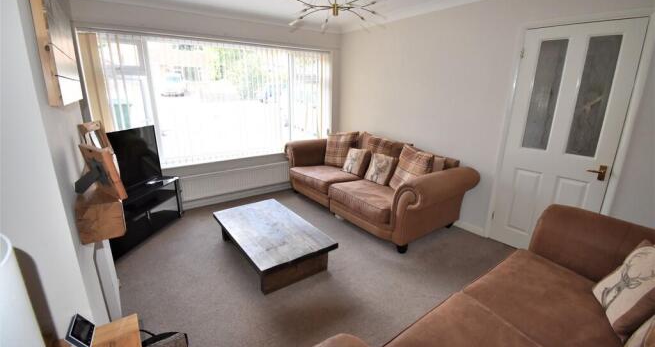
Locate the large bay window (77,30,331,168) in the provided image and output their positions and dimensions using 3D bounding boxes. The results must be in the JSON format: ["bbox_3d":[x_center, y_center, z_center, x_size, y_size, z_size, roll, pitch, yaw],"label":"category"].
[{"bbox_3d":[-1.168,-0.920,3.623,2.987,1.457,0.130,-11,19,-33],"label":"large bay window"}]

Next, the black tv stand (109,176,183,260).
[{"bbox_3d":[-2.097,0.432,2.871,0.430,0.510,1.040,2,16,10],"label":"black tv stand"}]

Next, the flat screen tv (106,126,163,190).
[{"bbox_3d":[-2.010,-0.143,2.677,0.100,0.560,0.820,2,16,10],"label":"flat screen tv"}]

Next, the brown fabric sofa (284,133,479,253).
[{"bbox_3d":[0.488,0.035,3.502,0.950,0.880,2.410,-11,19,-33],"label":"brown fabric sofa"}]

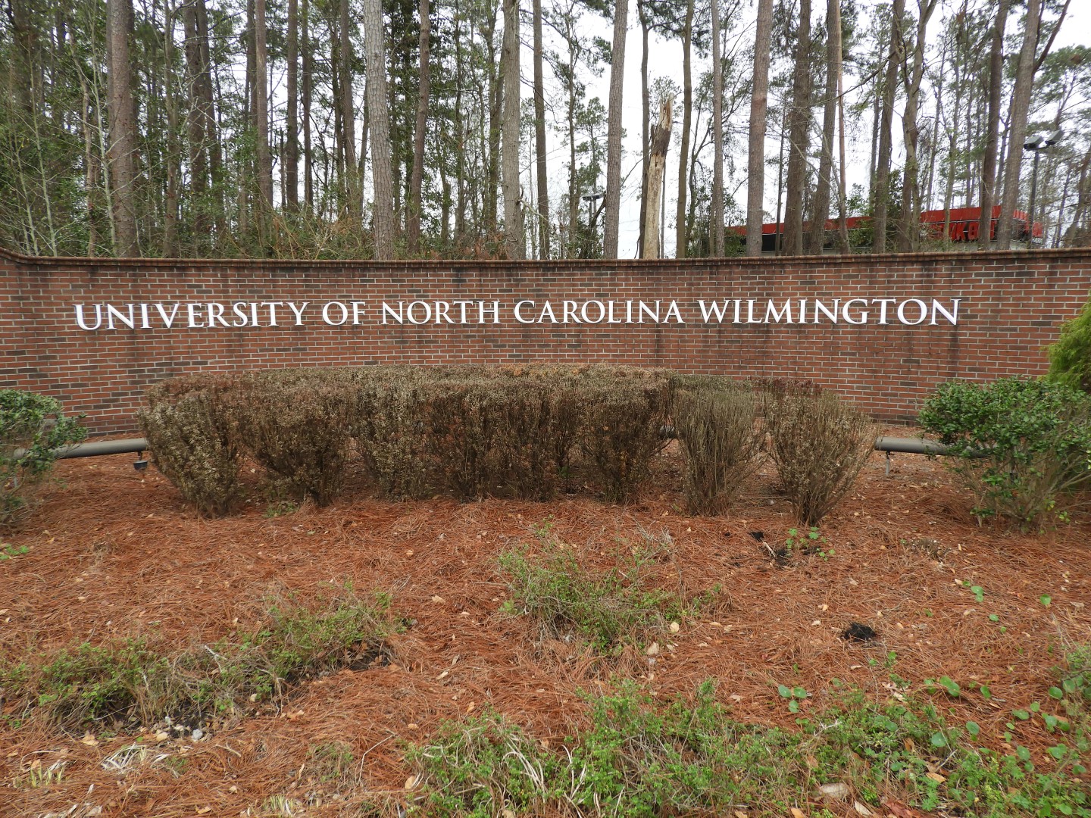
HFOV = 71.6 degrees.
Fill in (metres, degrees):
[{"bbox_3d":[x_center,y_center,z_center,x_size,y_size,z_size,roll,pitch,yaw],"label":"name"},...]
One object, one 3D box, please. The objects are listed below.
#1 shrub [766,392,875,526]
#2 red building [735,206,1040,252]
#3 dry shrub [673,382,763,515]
[{"bbox_3d":[1.963,0.356,5.409,0.768,0.909,0.768,3,9,20],"label":"shrub"},{"bbox_3d":[19.461,-8.173,45.041,6.800,5.820,15.740,-9,12,-44],"label":"red building"},{"bbox_3d":[1.291,0.311,5.659,0.654,0.931,0.654,2,9,13],"label":"dry shrub"}]

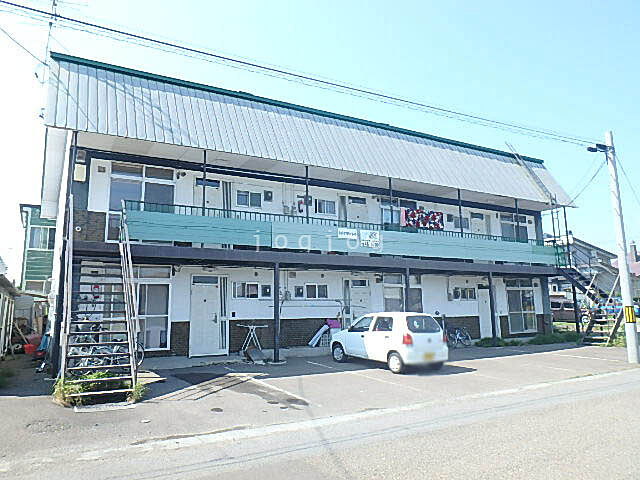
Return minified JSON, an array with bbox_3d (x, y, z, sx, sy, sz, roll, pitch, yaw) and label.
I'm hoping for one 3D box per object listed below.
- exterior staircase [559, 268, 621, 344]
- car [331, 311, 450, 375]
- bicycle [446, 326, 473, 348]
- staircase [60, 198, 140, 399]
[{"bbox_3d":[10.774,2.577,19.003,2.300,3.000,2.400,4,-8,-29],"label":"exterior staircase"},{"bbox_3d":[1.753,2.699,13.152,1.475,1.450,3.395,5,-9,-33],"label":"car"},{"bbox_3d":[5.278,3.613,17.977,1.500,0.870,0.500,5,-9,-35],"label":"bicycle"},{"bbox_3d":[-4.619,0.912,10.098,1.200,4.200,3.300,4,-8,-29],"label":"staircase"}]

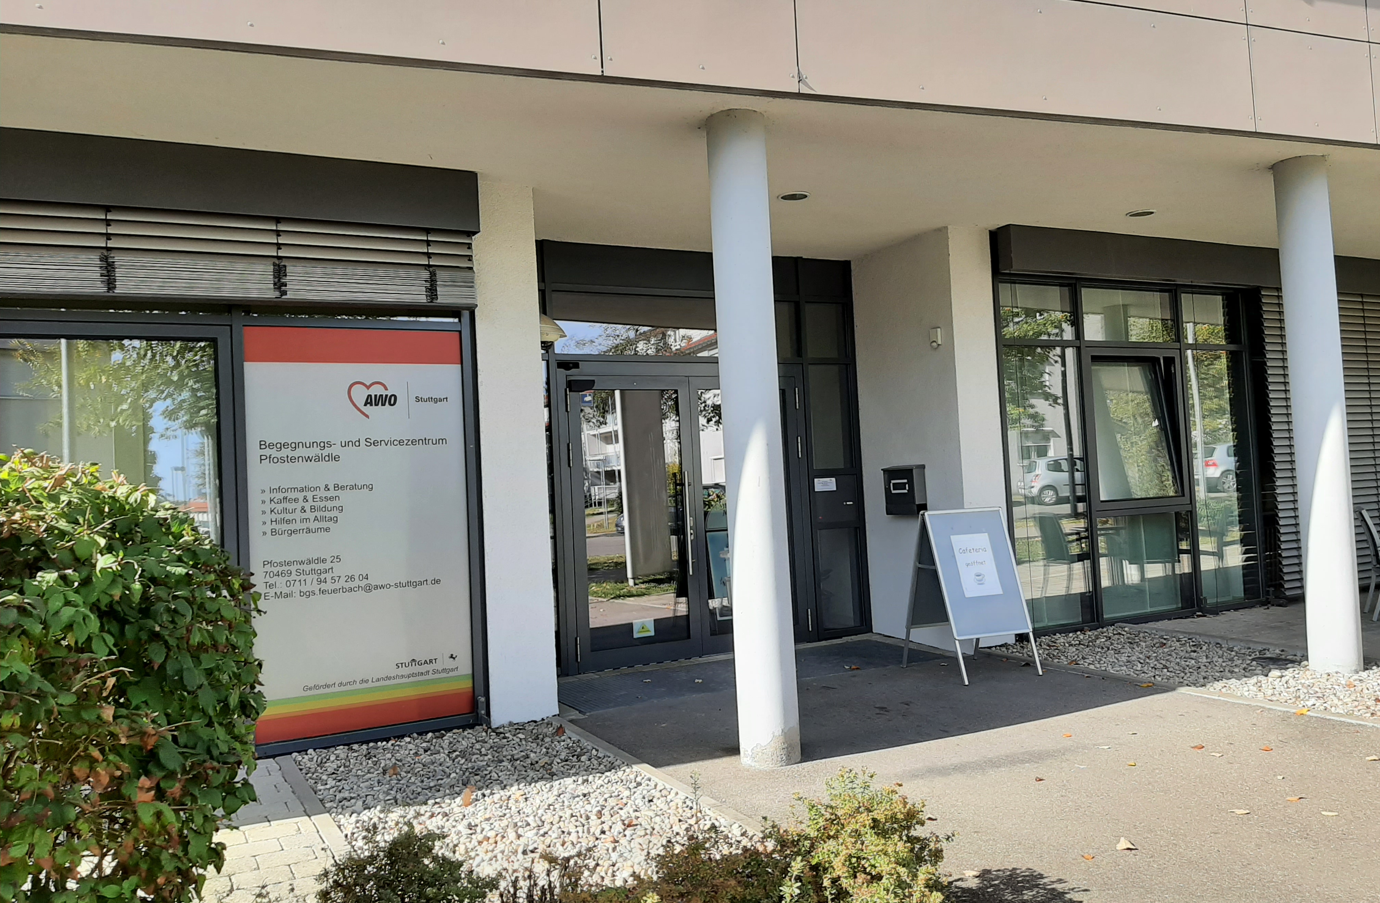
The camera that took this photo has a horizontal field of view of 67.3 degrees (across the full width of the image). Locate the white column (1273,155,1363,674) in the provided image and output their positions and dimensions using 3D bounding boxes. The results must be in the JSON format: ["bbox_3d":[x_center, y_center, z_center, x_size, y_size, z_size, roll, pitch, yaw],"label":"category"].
[{"bbox_3d":[4.048,-0.230,6.681,0.300,3.279,0.300,-2,-2,-28],"label":"white column"}]

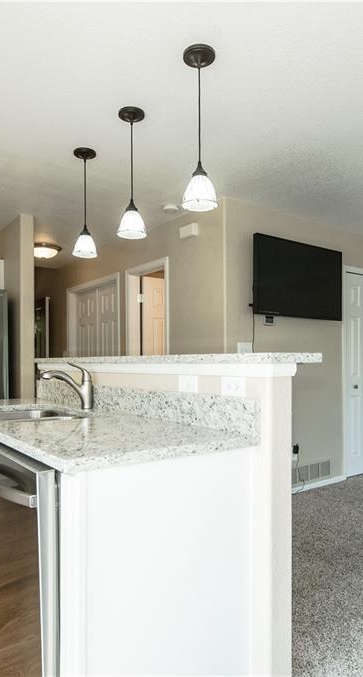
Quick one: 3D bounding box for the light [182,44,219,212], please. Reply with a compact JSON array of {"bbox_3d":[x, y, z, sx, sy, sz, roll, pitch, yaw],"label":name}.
[{"bbox_3d":[0.077,-0.864,1.755,0.147,0.650,0.147,0,-3,0],"label":"light"}]

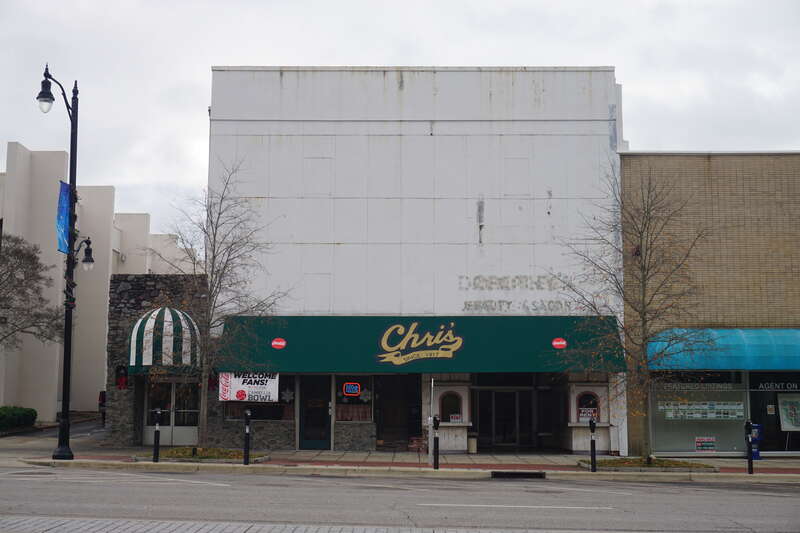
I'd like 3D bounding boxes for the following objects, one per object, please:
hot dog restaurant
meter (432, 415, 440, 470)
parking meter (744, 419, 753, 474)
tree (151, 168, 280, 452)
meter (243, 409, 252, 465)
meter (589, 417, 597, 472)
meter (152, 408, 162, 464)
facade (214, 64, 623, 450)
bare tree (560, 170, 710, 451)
[{"bbox_3d":[-0.987,3.598,32.967,15.730,4.561,4.500,0,-8,0],"label":"hot dog restaurant"},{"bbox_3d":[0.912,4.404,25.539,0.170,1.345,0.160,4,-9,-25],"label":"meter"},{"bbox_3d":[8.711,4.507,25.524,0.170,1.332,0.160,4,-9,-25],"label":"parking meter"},{"bbox_3d":[-5.056,1.019,28.324,3.824,7.987,3.900,0,-8,0],"label":"tree"},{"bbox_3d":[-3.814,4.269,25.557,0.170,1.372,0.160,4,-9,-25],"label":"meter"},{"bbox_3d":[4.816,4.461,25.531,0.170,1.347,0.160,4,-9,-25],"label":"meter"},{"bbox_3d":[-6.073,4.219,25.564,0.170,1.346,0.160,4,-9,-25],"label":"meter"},{"bbox_3d":[0.489,-0.315,32.544,13.181,12.320,1.500,0,-8,0],"label":"facade"},{"bbox_3d":[6.492,1.193,28.300,4.318,8.223,4.300,0,-8,0],"label":"bare tree"}]

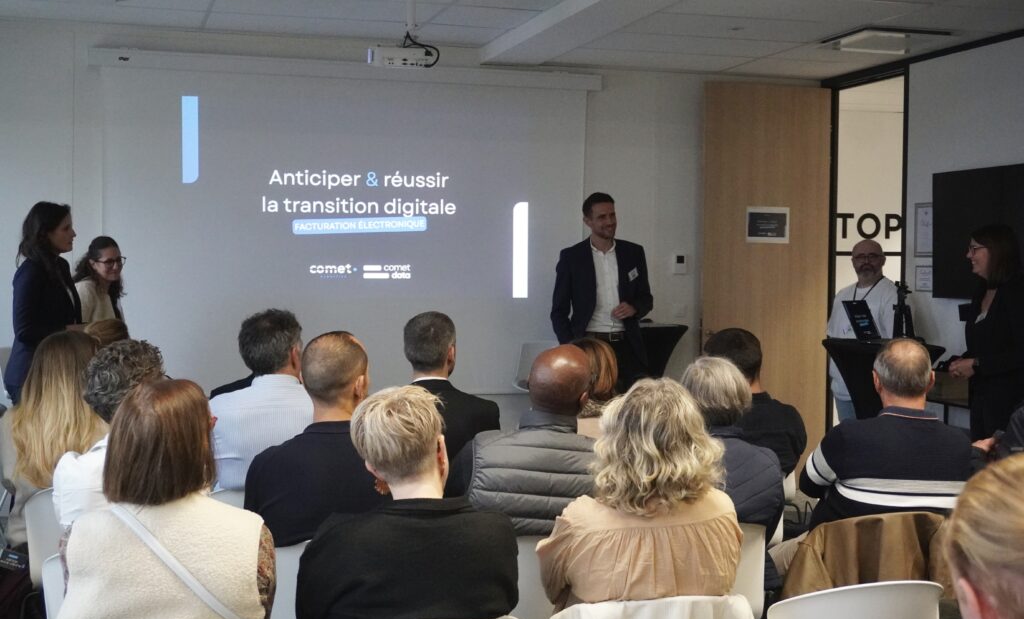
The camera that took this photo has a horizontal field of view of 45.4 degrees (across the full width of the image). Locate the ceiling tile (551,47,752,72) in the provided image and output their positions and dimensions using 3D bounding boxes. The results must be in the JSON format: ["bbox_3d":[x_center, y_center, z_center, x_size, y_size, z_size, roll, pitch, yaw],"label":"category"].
[{"bbox_3d":[0.841,-1.508,7.362,1.143,0.025,0.561,-1,3,-18],"label":"ceiling tile"}]

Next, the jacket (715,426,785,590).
[{"bbox_3d":[0.593,0.589,3.600,0.460,0.580,0.360,0,3,-14],"label":"jacket"}]

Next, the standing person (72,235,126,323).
[{"bbox_3d":[-2.152,0.400,6.200,0.300,1.580,0.440,3,4,41],"label":"standing person"}]

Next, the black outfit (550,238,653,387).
[{"bbox_3d":[0.476,0.375,6.500,0.520,1.530,0.310,0,3,-5],"label":"black outfit"}]

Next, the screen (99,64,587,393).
[{"bbox_3d":[-0.895,-0.408,7.087,2.828,1.848,0.040,-1,3,-18],"label":"screen"}]

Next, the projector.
[{"bbox_3d":[-0.562,-1.214,5.888,0.318,0.095,0.240,-1,3,-18],"label":"projector"}]

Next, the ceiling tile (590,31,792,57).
[{"bbox_3d":[1.007,-1.486,6.845,1.143,0.025,0.525,-1,3,-18],"label":"ceiling tile"}]

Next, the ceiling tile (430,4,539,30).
[{"bbox_3d":[-0.144,-1.555,6.482,0.497,0.025,0.533,-1,3,-18],"label":"ceiling tile"}]

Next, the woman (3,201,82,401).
[{"bbox_3d":[-2.077,0.397,5.437,0.330,1.740,0.460,0,2,-10],"label":"woman"}]

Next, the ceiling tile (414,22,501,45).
[{"bbox_3d":[-0.350,-1.686,7.521,0.520,0.020,0.642,-1,3,-17],"label":"ceiling tile"}]

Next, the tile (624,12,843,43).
[{"bbox_3d":[1.230,-1.544,6.685,1.209,0.020,0.599,-1,3,-17],"label":"tile"}]

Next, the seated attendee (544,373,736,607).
[{"bbox_3d":[0.211,0.742,2.899,0.460,1.240,0.800,-1,3,-17],"label":"seated attendee"}]

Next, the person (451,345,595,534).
[{"bbox_3d":[0.000,0.698,3.579,0.530,1.260,0.820,-1,3,-17],"label":"person"}]

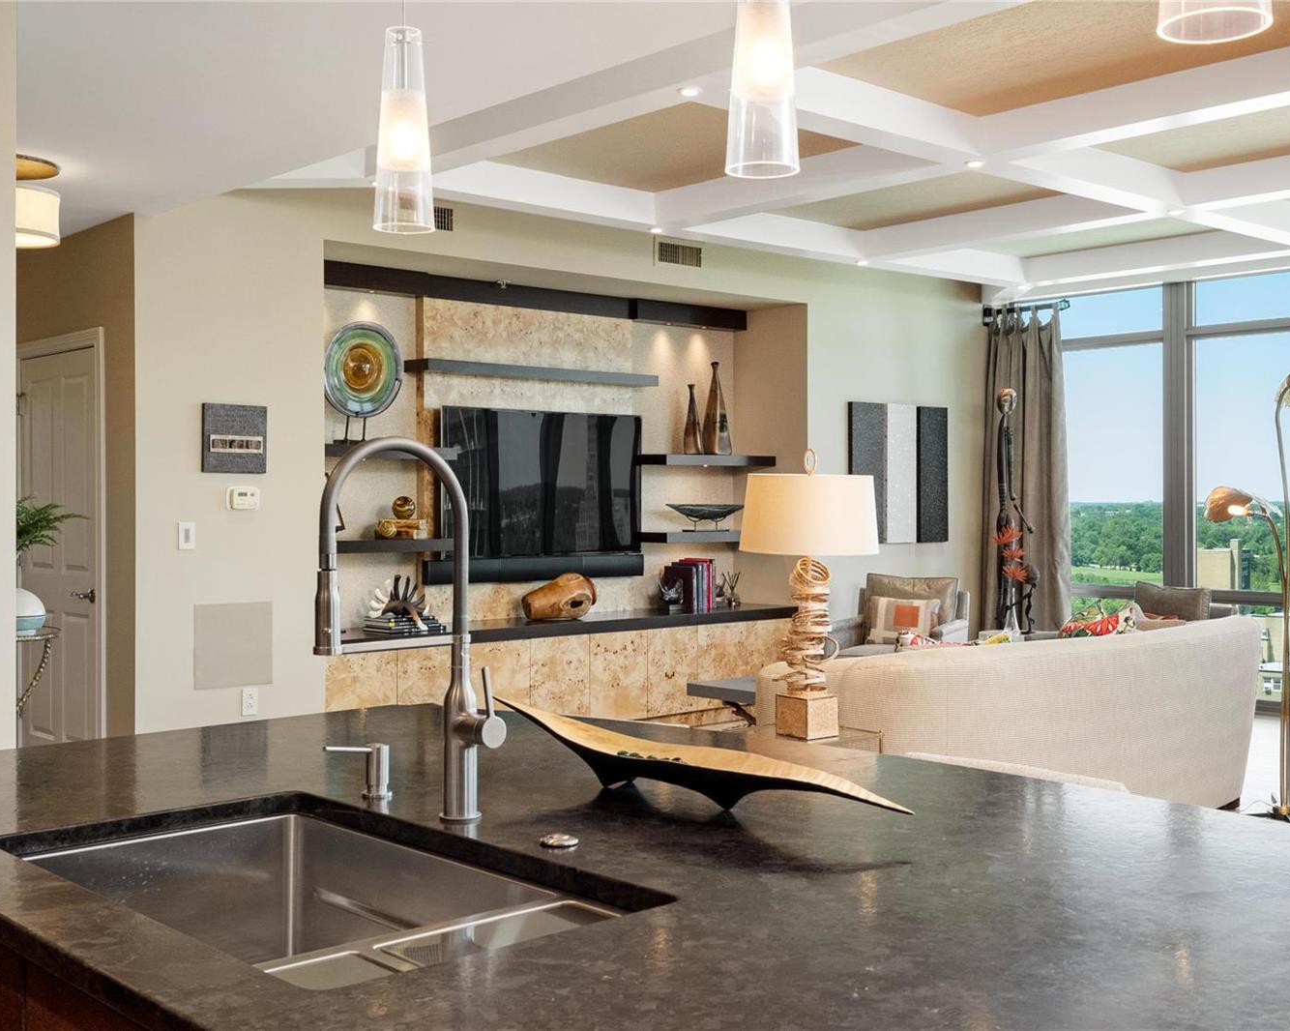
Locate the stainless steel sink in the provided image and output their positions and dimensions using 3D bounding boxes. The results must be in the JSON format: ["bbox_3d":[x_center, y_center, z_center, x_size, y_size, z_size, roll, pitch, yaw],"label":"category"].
[{"bbox_3d":[-0.388,0.547,1.754,0.460,0.240,0.810,0,0,-42],"label":"stainless steel sink"}]

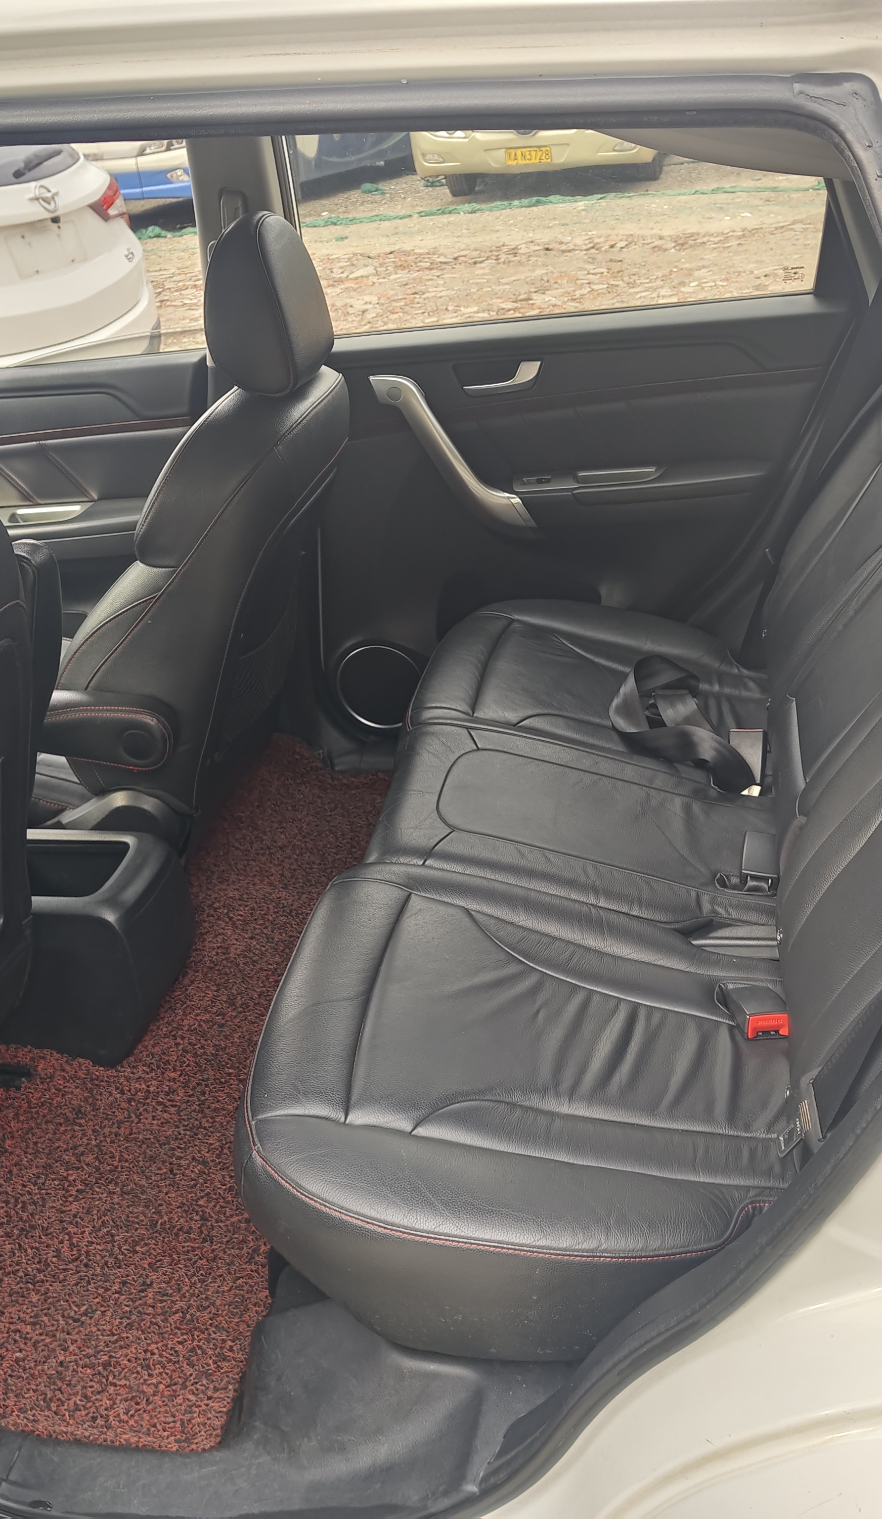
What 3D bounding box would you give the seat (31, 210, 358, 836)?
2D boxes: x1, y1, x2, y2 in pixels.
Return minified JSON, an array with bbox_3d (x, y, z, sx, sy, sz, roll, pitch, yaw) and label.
[{"bbox_3d":[-0.566,-0.272,1.984,0.840,0.980,0.560,0,29,12],"label":"seat"}]

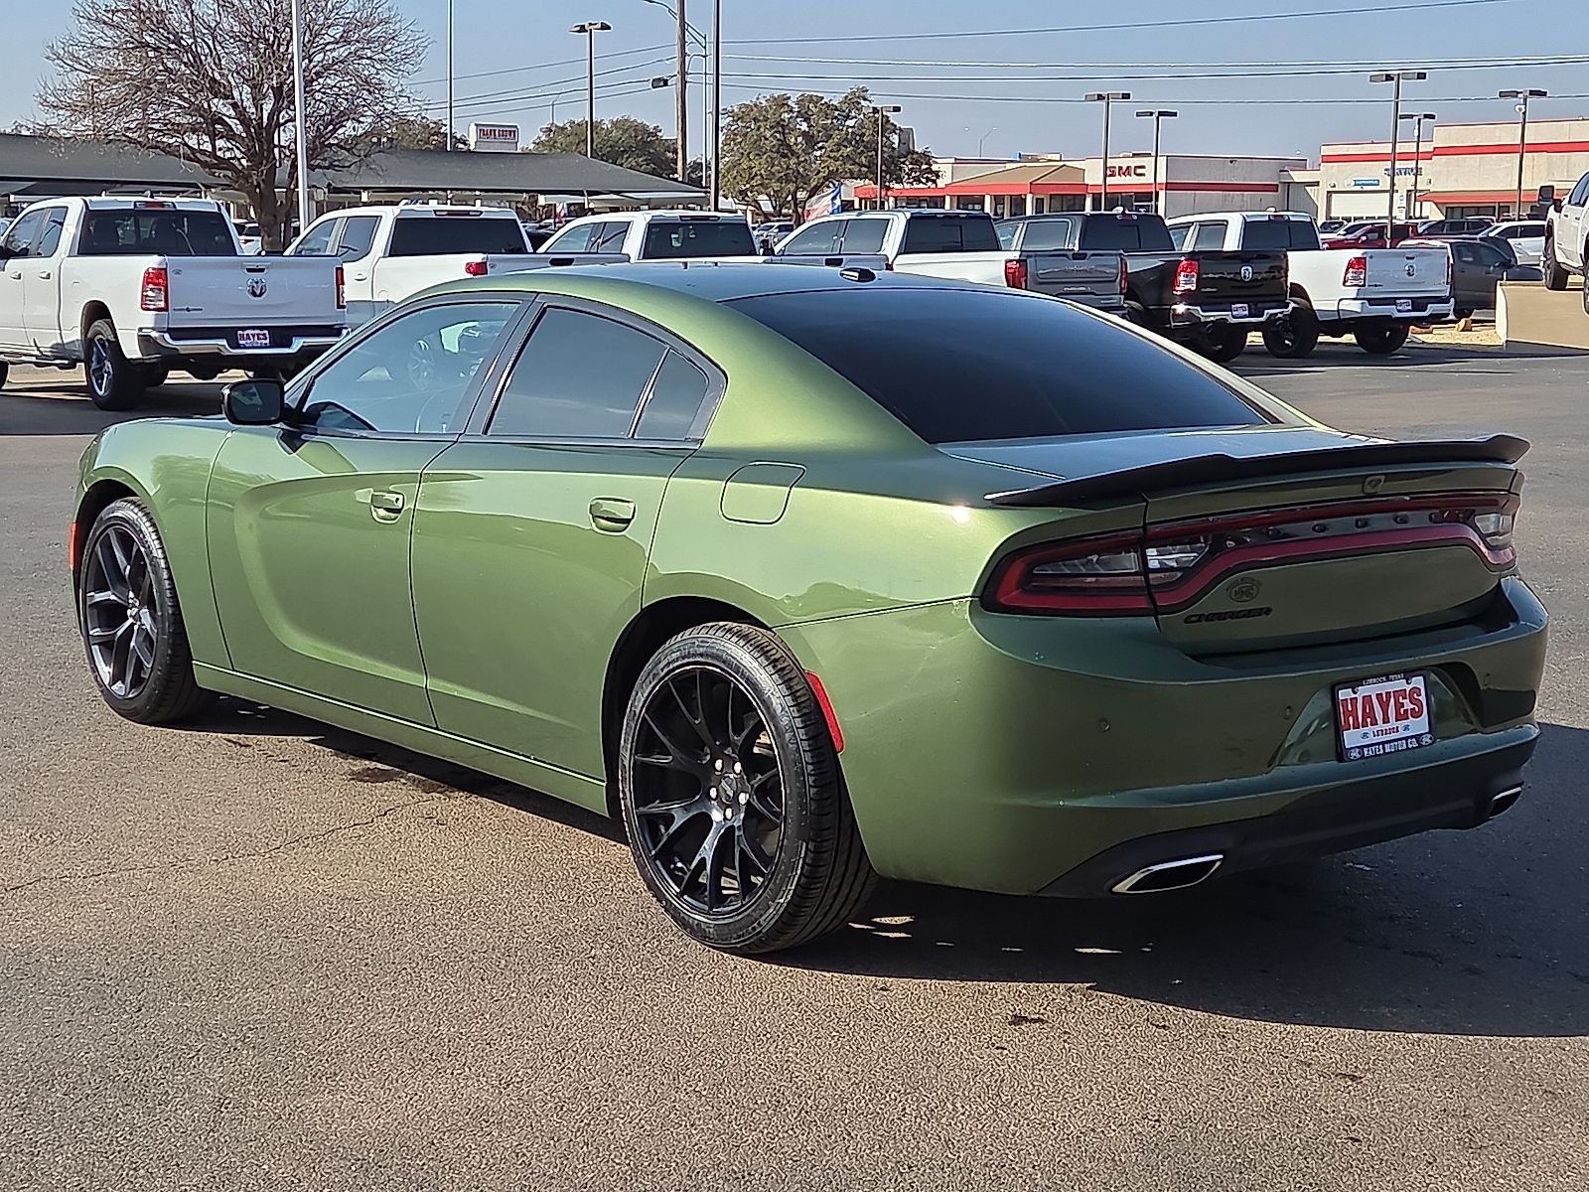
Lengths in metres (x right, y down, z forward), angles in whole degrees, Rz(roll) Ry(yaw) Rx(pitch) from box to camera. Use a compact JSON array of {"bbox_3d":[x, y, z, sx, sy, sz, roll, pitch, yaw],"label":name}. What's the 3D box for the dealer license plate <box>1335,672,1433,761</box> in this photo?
[{"bbox_3d":[1.205,0.244,4.853,0.312,0.160,0.020,-6,0,-39],"label":"dealer license plate"}]

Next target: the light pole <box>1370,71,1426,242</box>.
[{"bbox_3d":[19.158,-13.395,76.474,1.750,6.600,0.420,7,10,35],"label":"light pole"}]

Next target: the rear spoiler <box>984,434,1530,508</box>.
[{"bbox_3d":[1.082,-0.278,4.941,1.620,0.120,0.320,-6,11,-39],"label":"rear spoiler"}]

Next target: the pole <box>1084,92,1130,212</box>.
[{"bbox_3d":[13.304,-17.528,102.588,1.900,8.000,0.450,1,8,0],"label":"pole"}]

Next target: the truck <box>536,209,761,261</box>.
[{"bbox_3d":[-1.462,-3.344,26.789,2.100,1.950,5.880,-6,11,-40],"label":"truck"}]

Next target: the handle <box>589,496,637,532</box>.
[{"bbox_3d":[-0.406,-0.182,5.330,0.055,0.080,0.180,2,6,-40],"label":"handle"}]

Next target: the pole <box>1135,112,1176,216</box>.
[{"bbox_3d":[14.831,-16.637,98.474,1.700,6.600,0.450,2,8,10],"label":"pole"}]

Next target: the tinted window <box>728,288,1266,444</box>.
[{"bbox_3d":[0.462,-0.566,5.674,1.180,0.100,0.899,-6,31,-39],"label":"tinted window"}]

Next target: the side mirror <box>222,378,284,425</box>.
[{"bbox_3d":[-1.480,-0.533,6.531,0.185,0.135,0.120,-6,11,-39],"label":"side mirror"}]

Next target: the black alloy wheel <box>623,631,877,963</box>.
[{"bbox_3d":[-0.090,0.409,5.206,0.260,0.720,0.720,-6,11,-39],"label":"black alloy wheel"}]

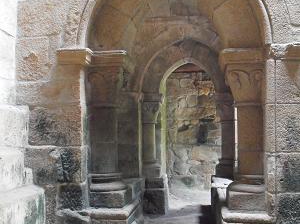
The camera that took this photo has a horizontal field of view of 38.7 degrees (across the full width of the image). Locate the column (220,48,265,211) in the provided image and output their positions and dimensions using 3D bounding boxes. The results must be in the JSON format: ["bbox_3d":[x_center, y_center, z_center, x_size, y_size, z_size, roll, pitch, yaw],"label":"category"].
[{"bbox_3d":[1.046,0.183,4.766,0.470,1.717,0.470,0,-3,7],"label":"column"}]

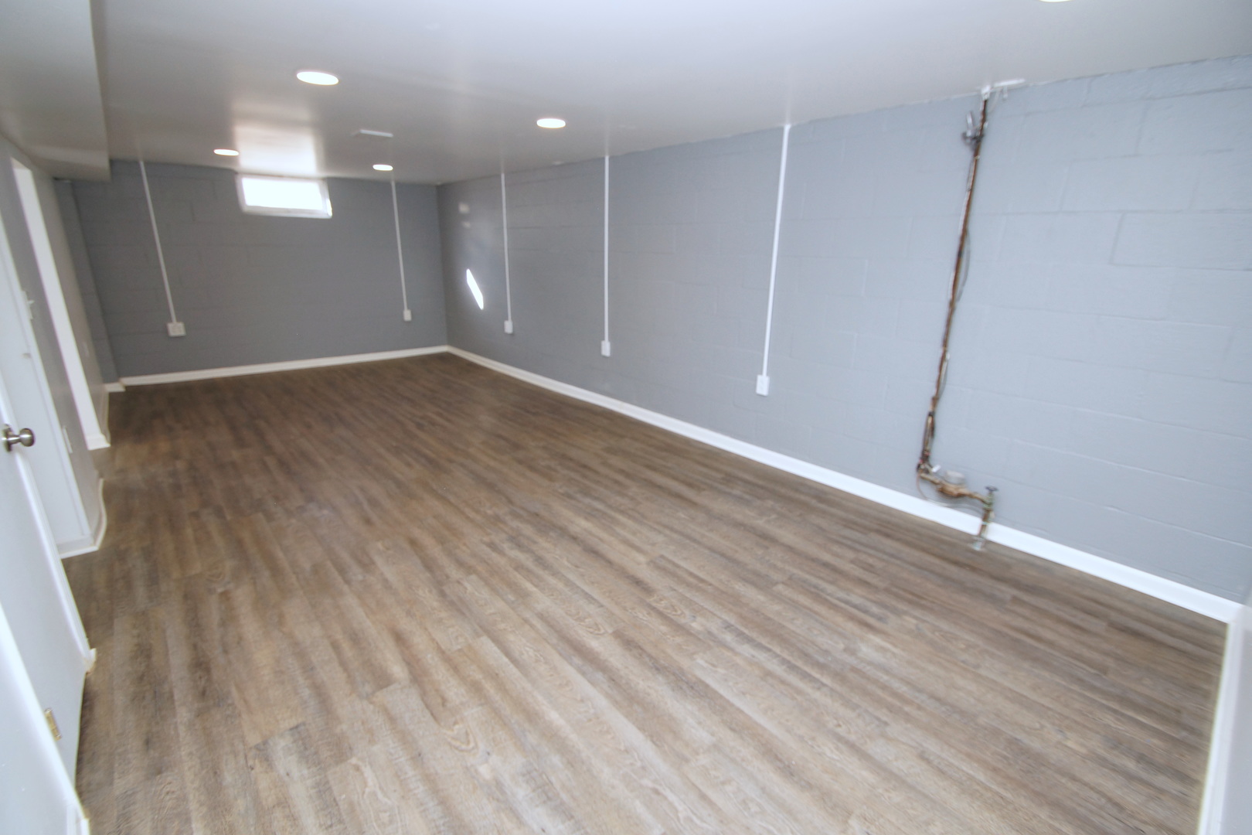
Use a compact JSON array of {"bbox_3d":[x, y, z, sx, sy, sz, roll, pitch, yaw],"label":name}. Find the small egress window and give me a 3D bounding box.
[{"bbox_3d":[-3.595,-2.335,5.519,0.790,0.370,0.100,-12,22,-35],"label":"small egress window"}]

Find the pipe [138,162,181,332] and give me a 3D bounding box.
[{"bbox_3d":[-4.478,-1.591,5.017,0.115,1.614,0.045,-10,21,-36],"label":"pipe"}]

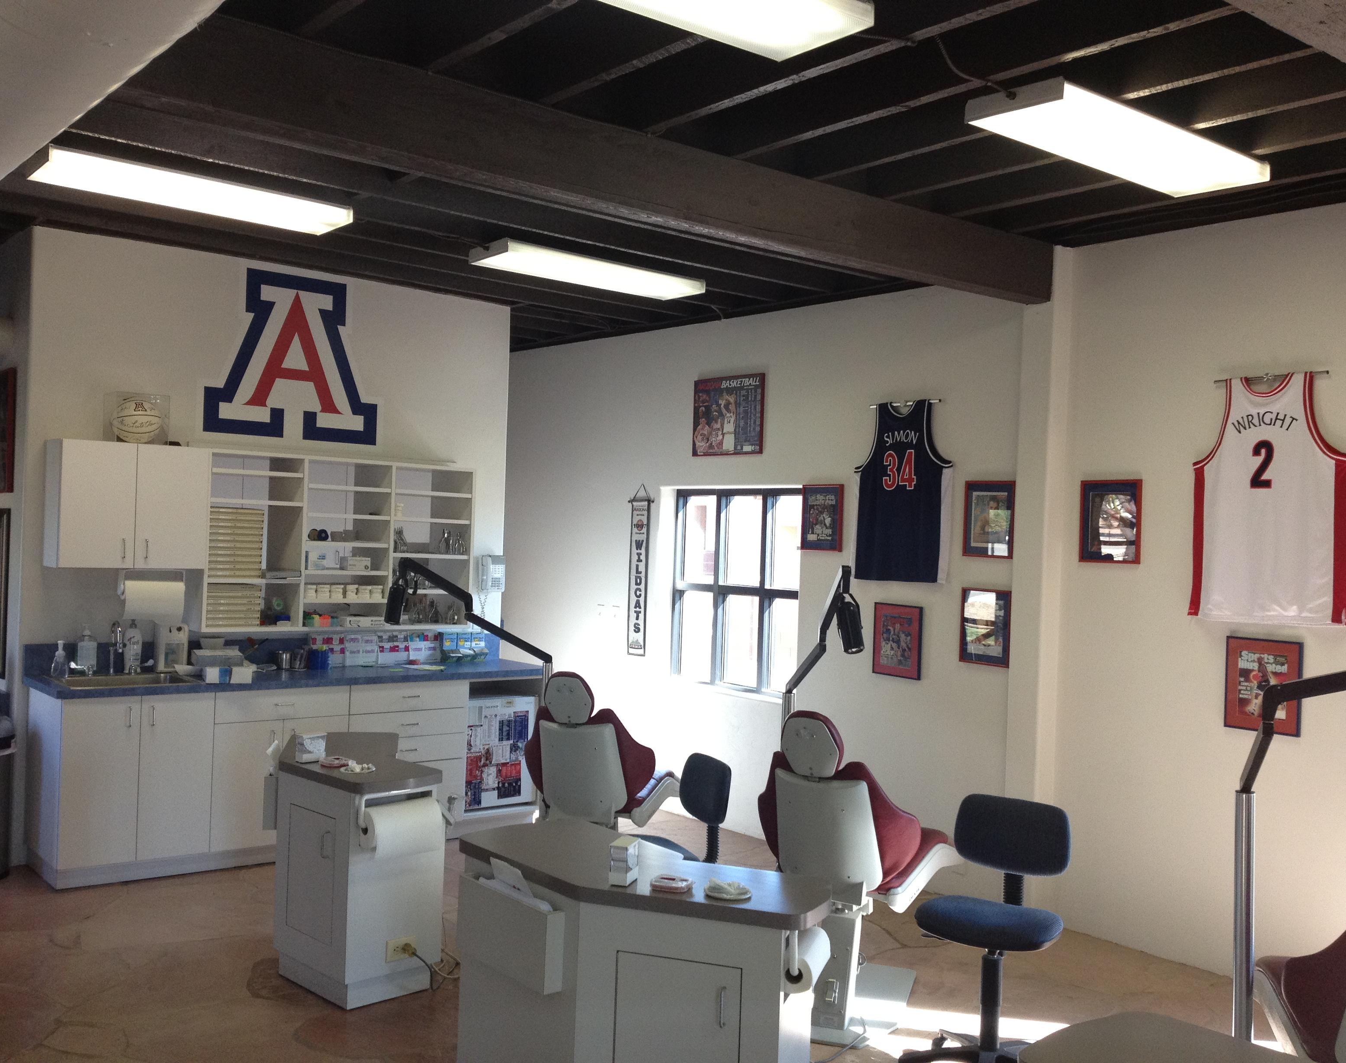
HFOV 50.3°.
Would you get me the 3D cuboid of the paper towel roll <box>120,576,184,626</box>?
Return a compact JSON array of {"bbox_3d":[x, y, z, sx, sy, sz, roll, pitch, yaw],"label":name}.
[{"bbox_3d":[-2.630,0.349,7.222,0.290,0.205,0.120,2,0,-41],"label":"paper towel roll"}]

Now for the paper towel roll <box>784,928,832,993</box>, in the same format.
[{"bbox_3d":[0.331,1.072,3.585,0.090,0.090,0.280,2,0,15],"label":"paper towel roll"}]

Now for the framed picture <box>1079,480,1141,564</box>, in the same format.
[{"bbox_3d":[1.910,-0.041,6.225,0.030,0.359,0.313,2,0,-37],"label":"framed picture"}]

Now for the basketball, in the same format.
[{"bbox_3d":[-2.575,-0.524,6.884,0.242,0.242,0.242,2,0,-41],"label":"basketball"}]

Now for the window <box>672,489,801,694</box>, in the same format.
[{"bbox_3d":[0.415,0.334,8.512,0.100,1.163,1.250,2,0,-37],"label":"window"}]

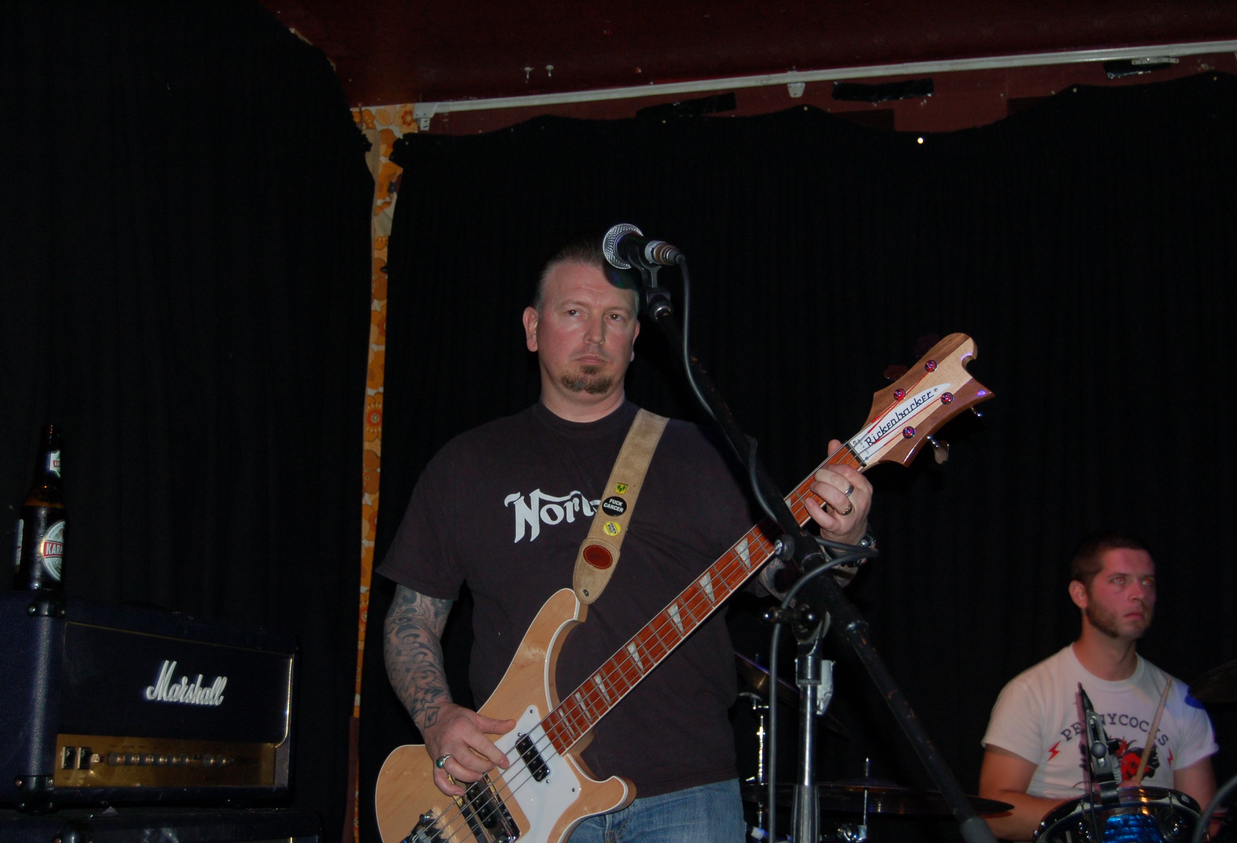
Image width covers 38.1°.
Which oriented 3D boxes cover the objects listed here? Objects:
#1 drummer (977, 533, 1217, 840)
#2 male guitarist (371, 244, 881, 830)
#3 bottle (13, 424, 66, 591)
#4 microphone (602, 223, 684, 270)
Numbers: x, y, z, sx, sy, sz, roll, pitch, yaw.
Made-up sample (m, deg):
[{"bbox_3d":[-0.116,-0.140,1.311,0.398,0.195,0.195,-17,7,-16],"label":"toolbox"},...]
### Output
[{"bbox_3d":[1.027,0.871,3.603,0.600,1.350,0.720,1,-11,2],"label":"drummer"},{"bbox_3d":[-0.018,0.558,2.550,0.710,1.750,0.520,1,-11,2],"label":"male guitarist"},{"bbox_3d":[-0.817,0.131,2.550,0.070,0.255,0.070,3,-11,-8],"label":"bottle"},{"bbox_3d":[0.021,-0.188,1.950,0.052,0.052,0.175,3,7,-12],"label":"microphone"}]

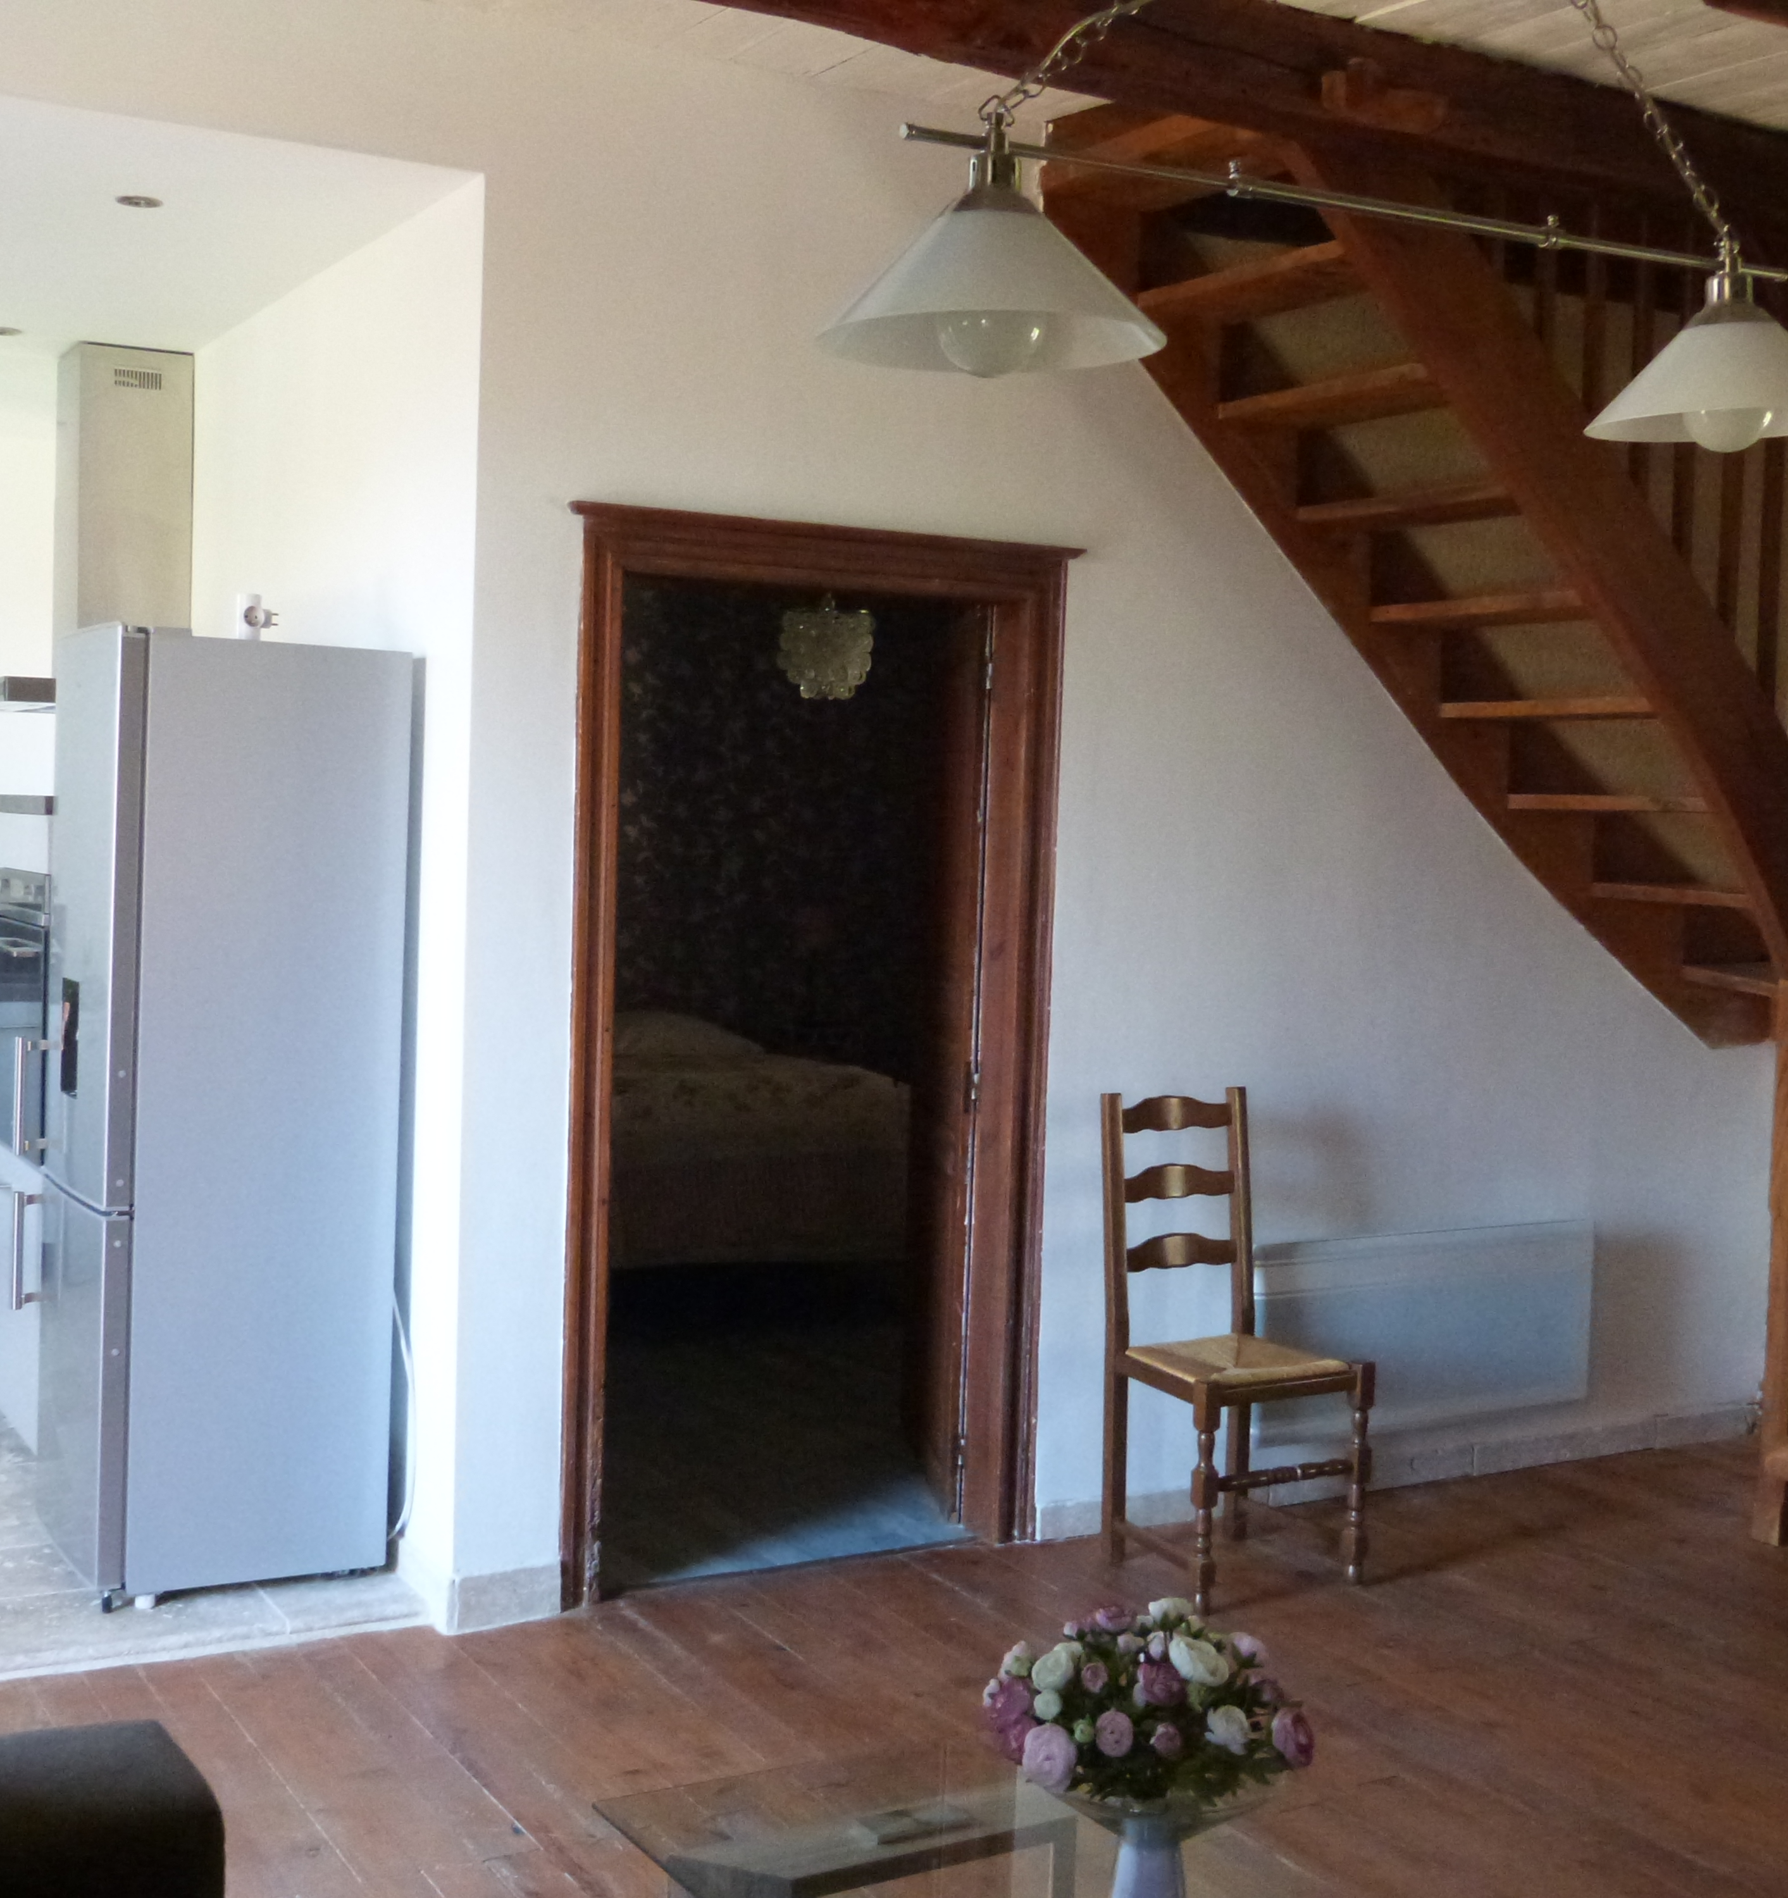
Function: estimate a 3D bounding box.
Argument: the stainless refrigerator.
[{"bbox_3d":[-1.335,0.301,4.618,0.594,1.781,0.602,0,4,-31],"label":"stainless refrigerator"}]

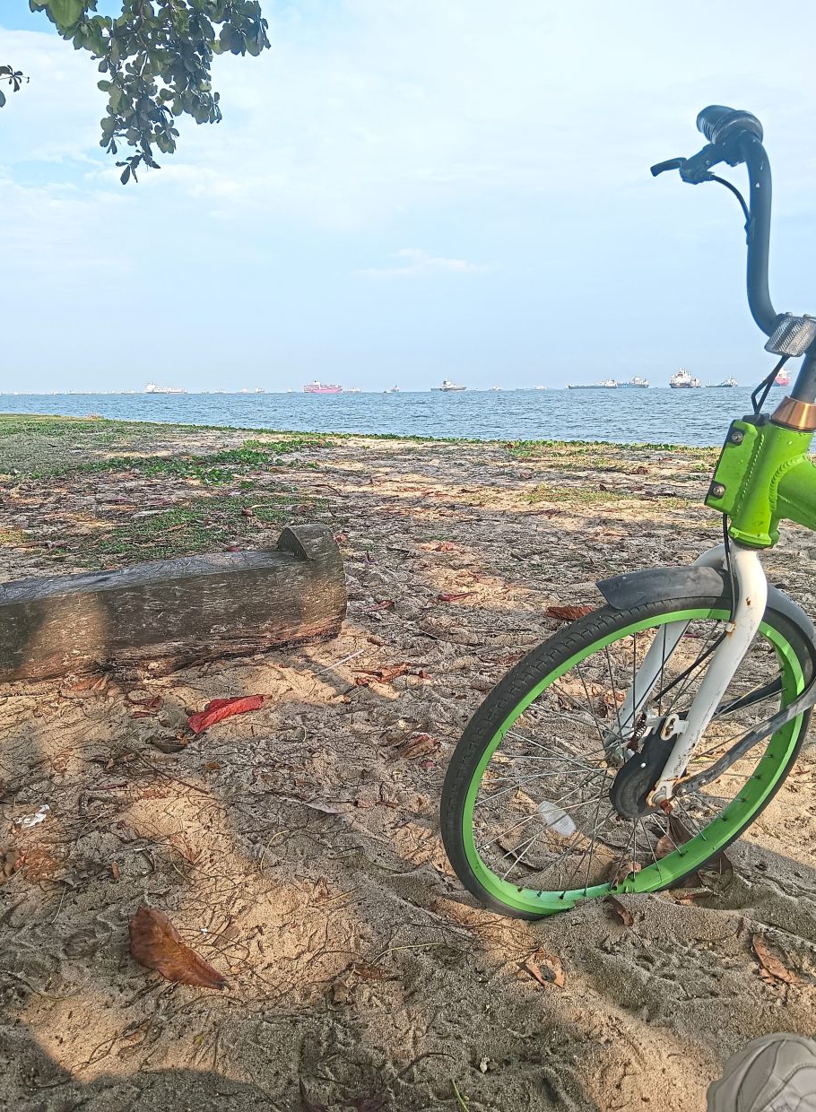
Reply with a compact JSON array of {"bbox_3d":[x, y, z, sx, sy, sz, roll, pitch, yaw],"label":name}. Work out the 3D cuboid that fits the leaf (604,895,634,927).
[{"bbox_3d":[0.318,0.526,1.246,0.024,0.018,0.068,-3,11,-12],"label":"leaf"}]

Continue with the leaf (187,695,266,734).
[{"bbox_3d":[-0.436,0.372,2.025,0.078,0.032,0.215,9,15,40],"label":"leaf"}]

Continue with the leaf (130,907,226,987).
[{"bbox_3d":[-0.326,0.543,1.167,0.080,0.028,0.210,-11,15,-43],"label":"leaf"}]

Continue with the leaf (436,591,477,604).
[{"bbox_3d":[0.186,0.149,3.144,0.150,0.024,0.060,-5,12,-21],"label":"leaf"}]

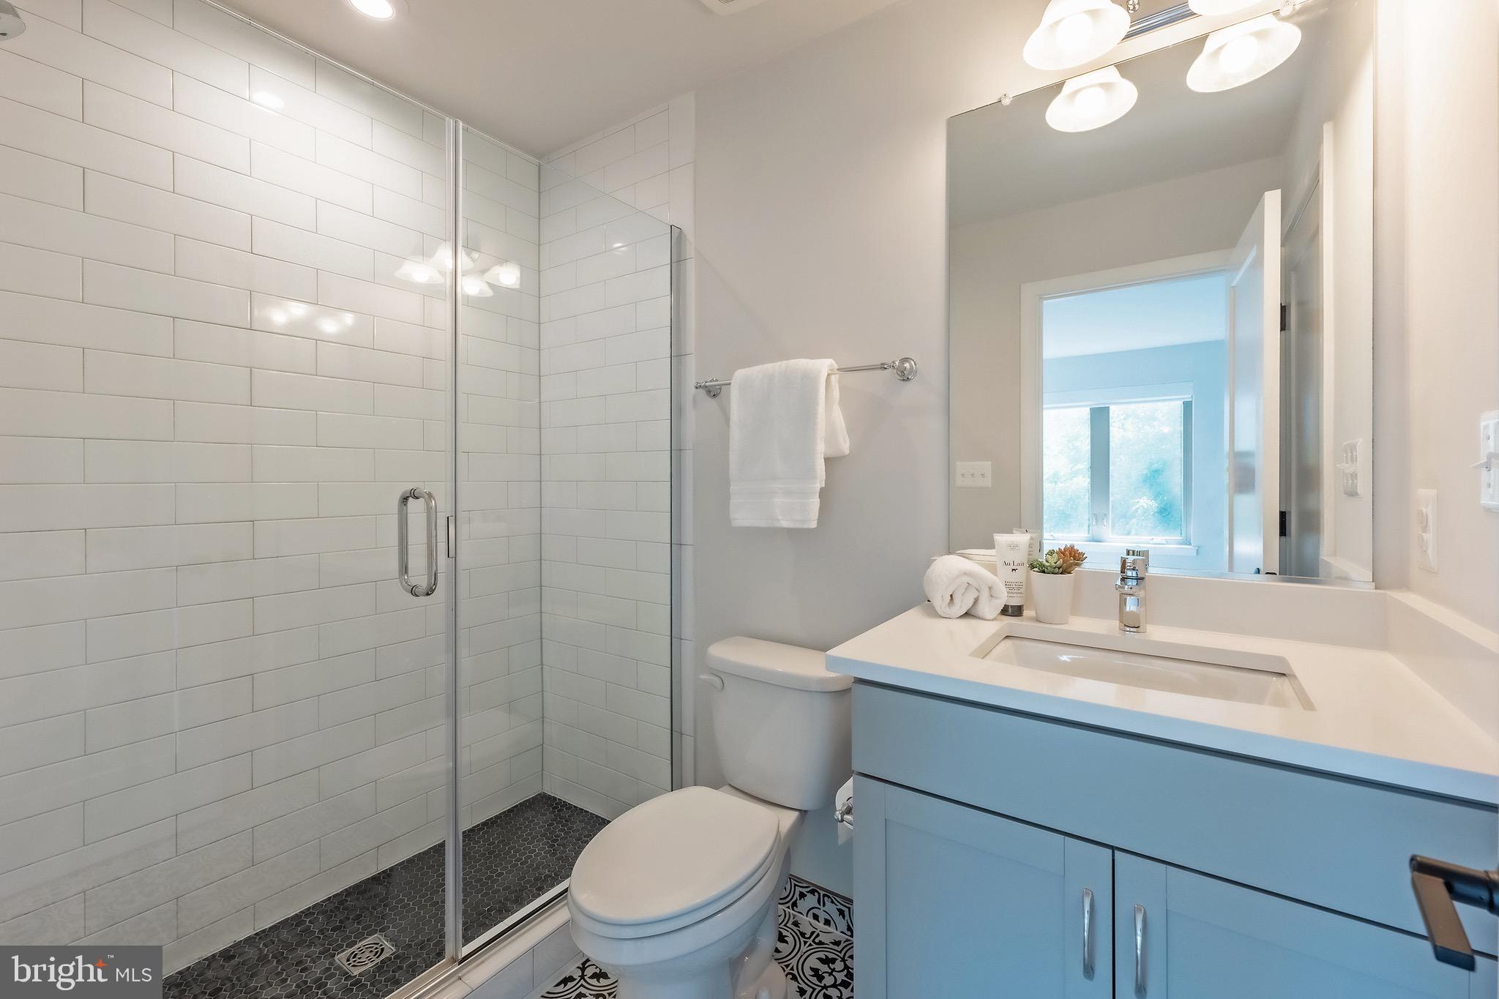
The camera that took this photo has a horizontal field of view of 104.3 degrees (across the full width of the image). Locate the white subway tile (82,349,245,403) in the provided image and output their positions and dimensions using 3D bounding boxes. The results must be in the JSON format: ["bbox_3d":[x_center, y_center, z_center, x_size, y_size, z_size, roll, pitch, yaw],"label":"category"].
[{"bbox_3d":[-1.443,-0.300,1.464,0.010,0.102,0.301,1,1,35],"label":"white subway tile"}]

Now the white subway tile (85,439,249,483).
[{"bbox_3d":[-1.436,-0.091,1.456,0.009,0.102,0.300,1,1,37],"label":"white subway tile"}]

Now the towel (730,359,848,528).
[{"bbox_3d":[0.099,-0.149,1.587,0.340,0.450,0.110,1,1,35],"label":"towel"}]

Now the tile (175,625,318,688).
[{"bbox_3d":[-1.353,0.424,1.588,0.010,0.102,0.301,1,1,35],"label":"tile"}]

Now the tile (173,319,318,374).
[{"bbox_3d":[-1.355,-0.408,1.585,0.010,0.102,0.301,1,1,35],"label":"tile"}]

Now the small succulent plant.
[{"bbox_3d":[0.635,0.124,1.200,0.115,0.068,0.095,1,1,35],"label":"small succulent plant"}]

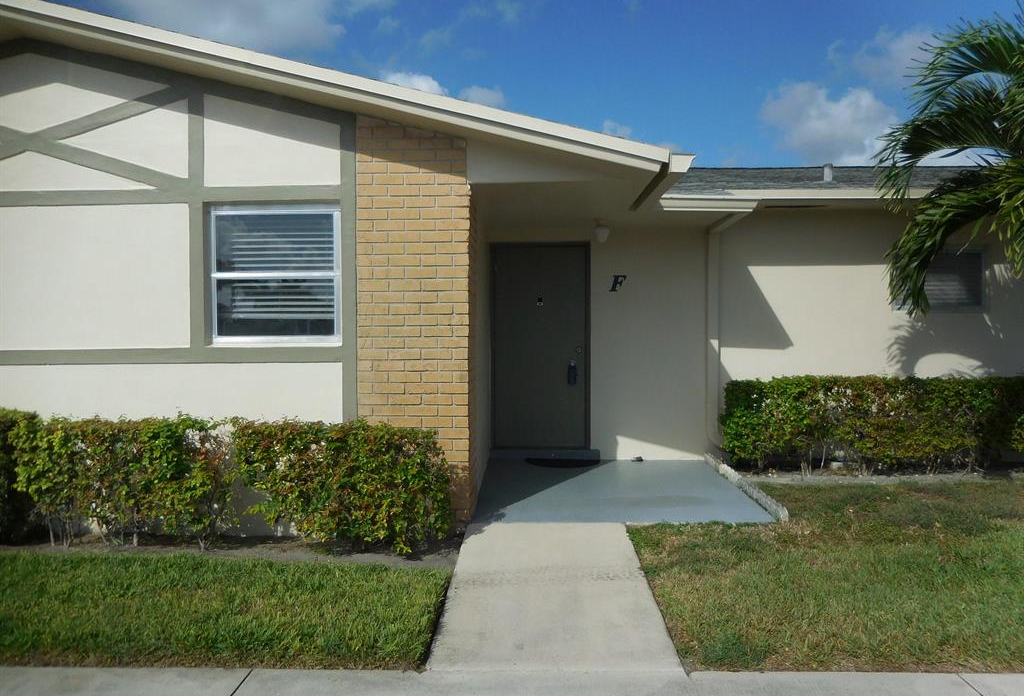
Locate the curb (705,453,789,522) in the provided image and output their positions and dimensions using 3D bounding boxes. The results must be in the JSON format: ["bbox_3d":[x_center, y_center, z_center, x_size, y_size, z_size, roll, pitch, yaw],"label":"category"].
[{"bbox_3d":[1.917,1.120,6.229,0.070,0.100,2.097,0,3,1],"label":"curb"}]

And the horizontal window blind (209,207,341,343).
[{"bbox_3d":[-1.680,-0.516,5.347,0.960,1.015,0.100,0,2,1],"label":"horizontal window blind"}]

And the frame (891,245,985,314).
[{"bbox_3d":[4.167,-0.662,7.239,0.937,0.660,0.090,0,2,1],"label":"frame"}]

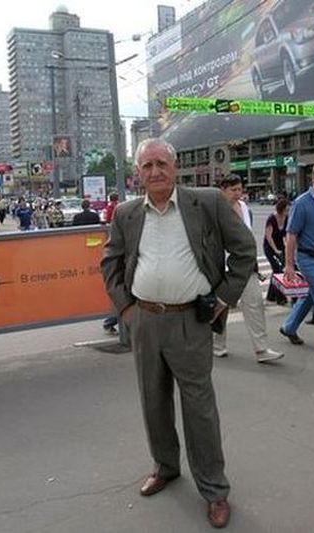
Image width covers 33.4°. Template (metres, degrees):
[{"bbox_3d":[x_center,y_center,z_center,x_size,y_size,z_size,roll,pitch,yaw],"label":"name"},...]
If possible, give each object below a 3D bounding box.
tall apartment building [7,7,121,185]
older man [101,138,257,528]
[{"bbox_3d":[-44.226,-75.445,240.766,46.000,90.000,21.000,-3,8,-21],"label":"tall apartment building"},{"bbox_3d":[0.106,0.283,2.408,0.680,1.710,0.480,2,8,18],"label":"older man"}]

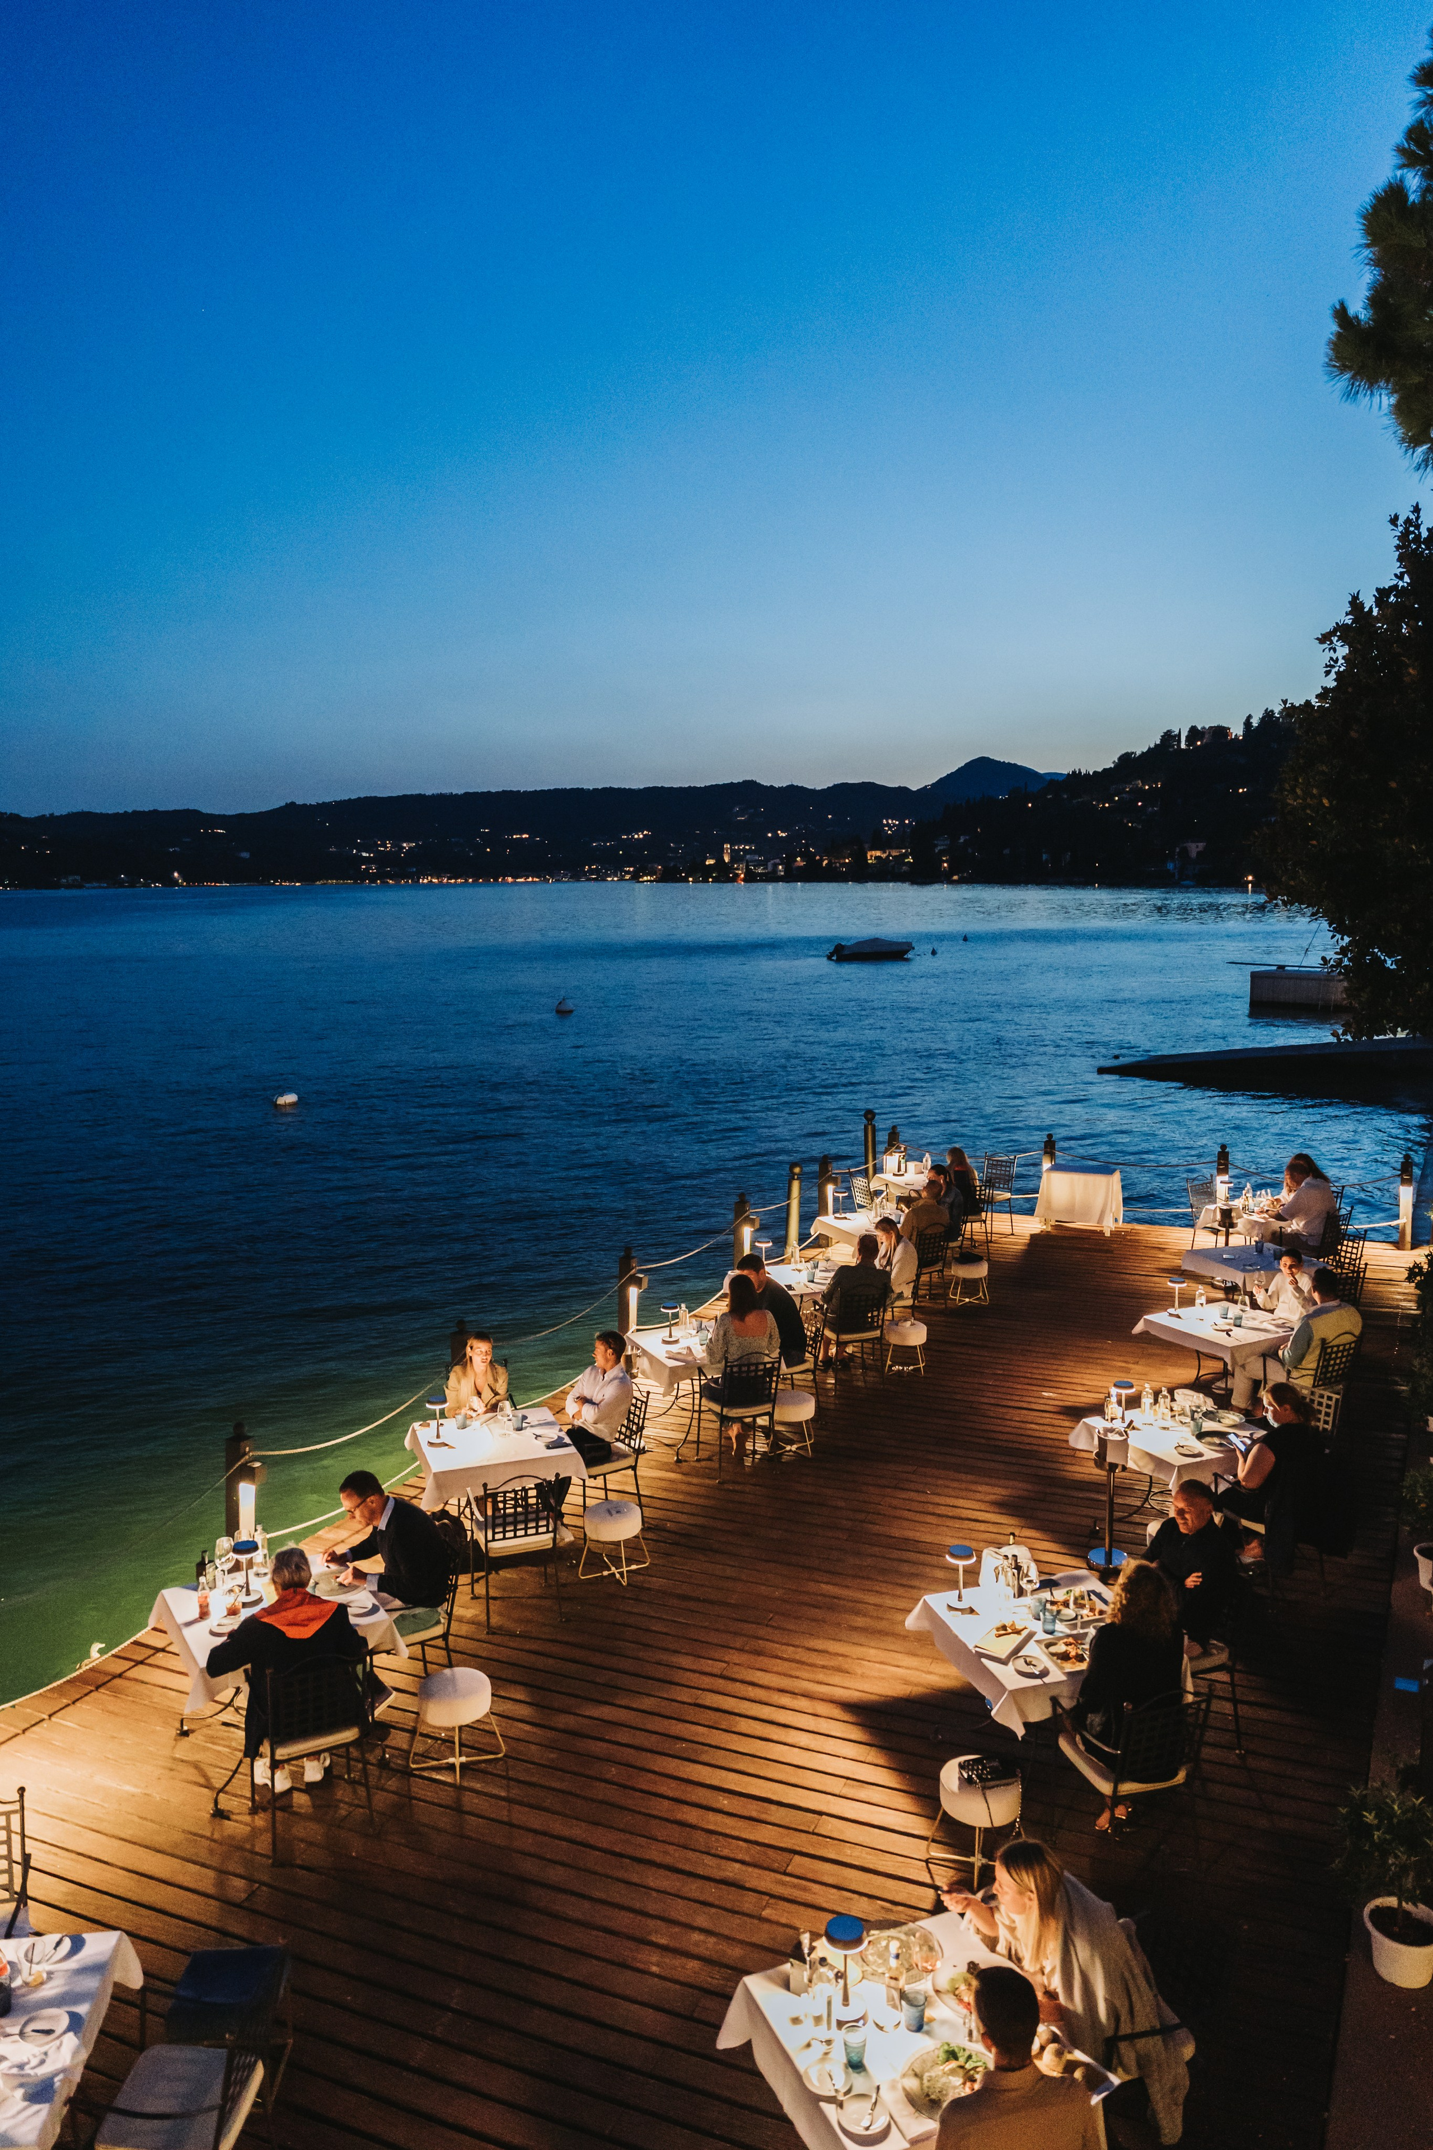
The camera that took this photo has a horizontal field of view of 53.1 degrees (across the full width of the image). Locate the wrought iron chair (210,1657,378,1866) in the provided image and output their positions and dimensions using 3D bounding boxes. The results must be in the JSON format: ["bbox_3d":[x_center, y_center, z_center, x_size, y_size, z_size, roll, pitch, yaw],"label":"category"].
[{"bbox_3d":[-1.860,2.970,6.531,0.550,0.920,0.540,-4,9,-28],"label":"wrought iron chair"}]

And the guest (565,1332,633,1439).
[{"bbox_3d":[-0.842,2.213,8.886,0.700,1.280,0.520,-5,9,-34],"label":"guest"}]

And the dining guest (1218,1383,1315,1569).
[{"bbox_3d":[3.470,2.598,9.103,0.480,1.200,0.720,-6,10,-40],"label":"dining guest"}]

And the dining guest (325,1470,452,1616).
[{"bbox_3d":[-1.717,2.498,6.904,0.840,1.250,0.500,-4,9,-25],"label":"dining guest"}]

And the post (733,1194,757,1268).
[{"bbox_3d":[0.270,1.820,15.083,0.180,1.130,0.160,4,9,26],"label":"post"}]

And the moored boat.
[{"bbox_3d":[9.897,-8.032,92.000,5.600,1.400,2.100,-1,8,-8],"label":"moored boat"}]

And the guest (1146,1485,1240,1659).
[{"bbox_3d":[2.039,2.518,6.640,0.700,1.280,0.530,-6,10,-40],"label":"guest"}]

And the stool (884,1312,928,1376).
[{"bbox_3d":[1.655,2.385,12.598,0.380,0.410,0.380,1,8,8],"label":"stool"}]

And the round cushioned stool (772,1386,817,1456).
[{"bbox_3d":[0.551,2.525,10.369,0.370,0.380,0.370,0,8,0],"label":"round cushioned stool"}]

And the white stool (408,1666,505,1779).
[{"bbox_3d":[-1.300,3.256,7.194,0.410,0.410,0.400,0,8,0],"label":"white stool"}]

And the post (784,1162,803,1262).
[{"bbox_3d":[0.820,1.487,15.340,0.140,1.120,0.140,0,8,0],"label":"post"}]

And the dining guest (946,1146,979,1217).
[{"bbox_3d":[2.783,1.426,16.348,0.480,1.270,0.640,-3,8,-24],"label":"dining guest"}]

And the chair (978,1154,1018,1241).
[{"bbox_3d":[3.200,1.407,16.672,0.500,0.920,0.520,-8,11,-44],"label":"chair"}]

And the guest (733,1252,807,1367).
[{"bbox_3d":[0.410,1.990,10.897,0.750,1.320,0.520,-4,9,-25],"label":"guest"}]

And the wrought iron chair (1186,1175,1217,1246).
[{"bbox_3d":[5.370,1.538,15.377,0.470,0.870,0.500,-5,9,-34],"label":"wrought iron chair"}]

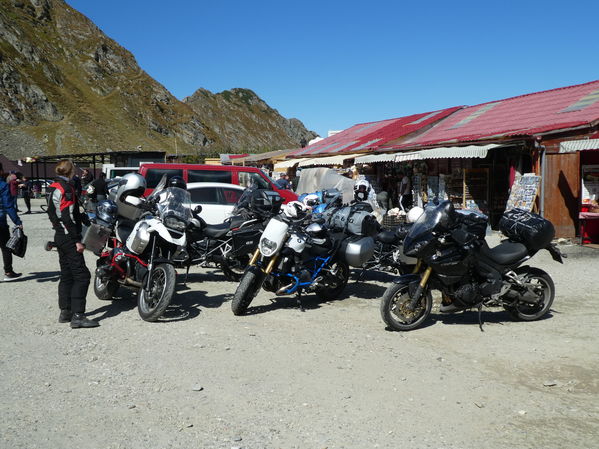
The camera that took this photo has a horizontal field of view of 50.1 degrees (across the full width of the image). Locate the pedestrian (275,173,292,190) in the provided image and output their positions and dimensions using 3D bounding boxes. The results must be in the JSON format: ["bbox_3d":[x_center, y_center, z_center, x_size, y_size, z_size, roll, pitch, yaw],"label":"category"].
[{"bbox_3d":[-0.606,-1.048,23.435,0.520,1.680,0.360,3,6,37],"label":"pedestrian"}]

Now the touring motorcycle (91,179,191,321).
[{"bbox_3d":[-2.020,0.273,7.619,0.930,1.470,2.200,4,1,-35],"label":"touring motorcycle"}]

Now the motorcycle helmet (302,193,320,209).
[{"bbox_3d":[0.192,-0.356,10.000,0.250,0.260,0.330,-3,5,-37],"label":"motorcycle helmet"}]

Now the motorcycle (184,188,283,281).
[{"bbox_3d":[-1.470,0.158,9.473,2.250,1.450,0.950,-1,5,-12],"label":"motorcycle"}]

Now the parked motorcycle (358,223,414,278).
[{"bbox_3d":[1.014,0.213,10.165,2.120,1.260,0.850,-2,10,-30],"label":"parked motorcycle"}]

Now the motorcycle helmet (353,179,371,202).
[{"bbox_3d":[0.850,-0.458,8.700,0.245,0.270,0.320,1,5,9],"label":"motorcycle helmet"}]

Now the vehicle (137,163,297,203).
[{"bbox_3d":[-2.361,-0.778,19.346,4.850,1.950,1.920,-1,4,-15],"label":"vehicle"}]

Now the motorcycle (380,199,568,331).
[{"bbox_3d":[1.825,0.421,6.742,2.130,1.330,0.840,-1,9,-19],"label":"motorcycle"}]

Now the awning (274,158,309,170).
[{"bbox_3d":[-0.385,-2.718,29.000,1.000,0.550,1.900,-2,4,-24],"label":"awning"}]

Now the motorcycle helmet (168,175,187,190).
[{"bbox_3d":[-1.775,-0.577,9.350,0.250,0.260,0.310,4,6,41],"label":"motorcycle helmet"}]

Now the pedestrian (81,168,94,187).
[{"bbox_3d":[-6.428,-0.771,19.432,0.520,1.750,0.360,3,6,37],"label":"pedestrian"}]

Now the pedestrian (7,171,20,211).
[{"bbox_3d":[-11.840,-1.298,26.433,0.380,1.710,0.480,0,4,-6],"label":"pedestrian"}]

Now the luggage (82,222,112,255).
[{"bbox_3d":[-2.626,0.180,8.170,0.270,0.350,0.450,13,-4,-35],"label":"luggage"}]

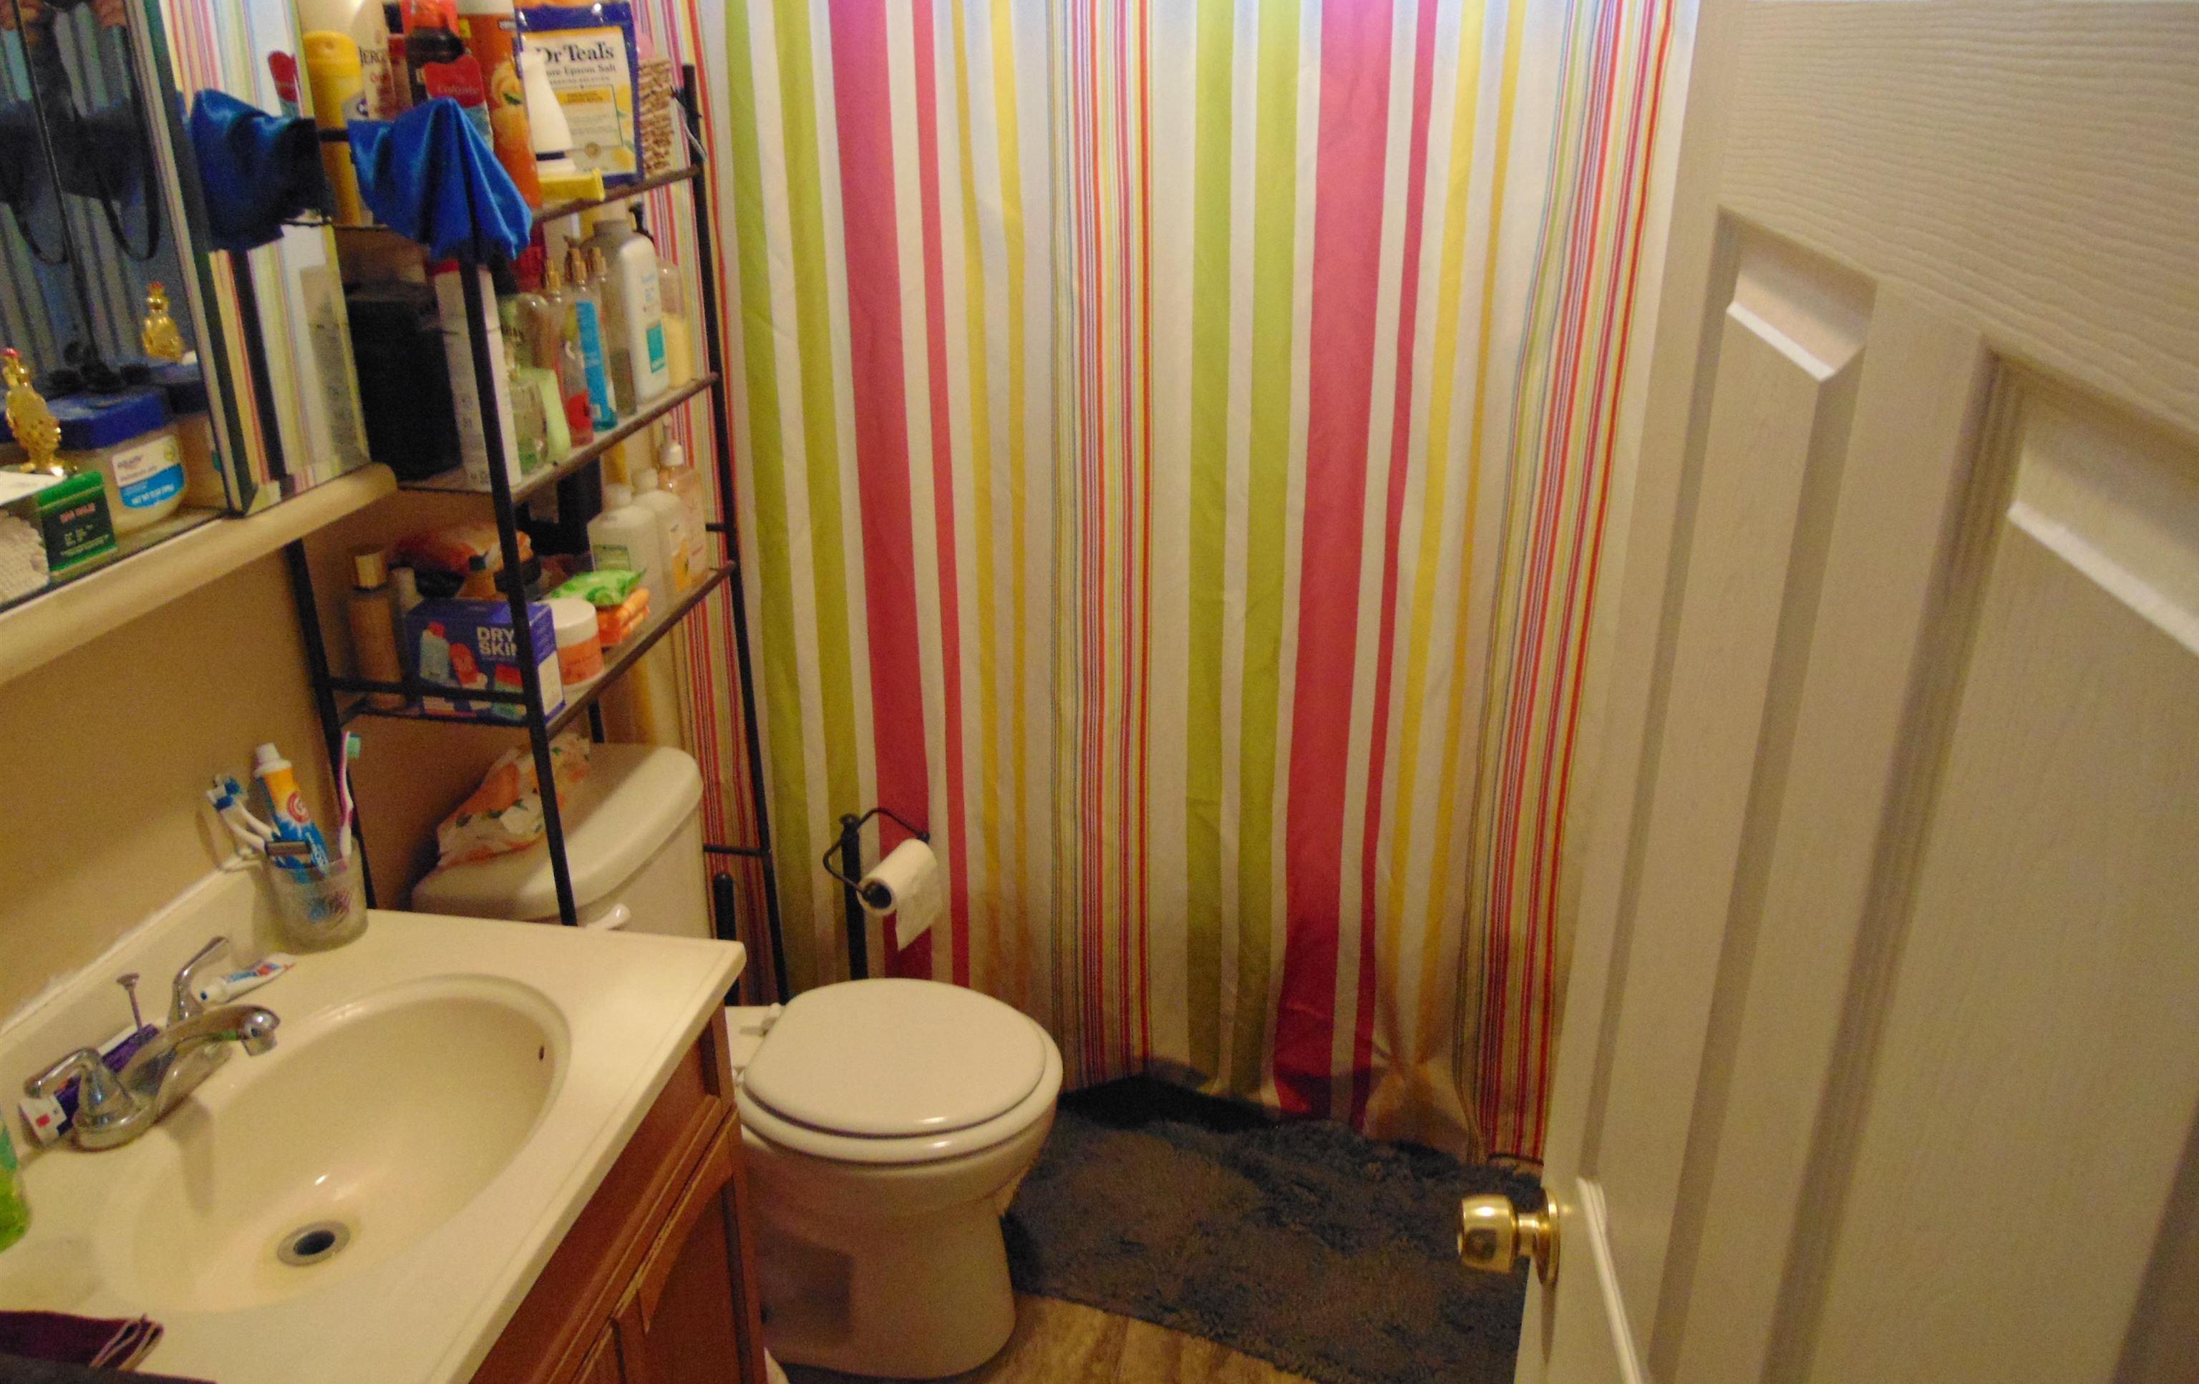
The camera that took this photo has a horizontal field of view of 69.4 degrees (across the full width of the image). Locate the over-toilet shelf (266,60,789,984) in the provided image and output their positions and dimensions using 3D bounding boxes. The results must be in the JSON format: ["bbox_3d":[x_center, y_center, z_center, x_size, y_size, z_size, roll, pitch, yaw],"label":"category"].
[{"bbox_3d":[-0.642,0.094,1.968,0.251,1.605,0.581,3,24,8],"label":"over-toilet shelf"}]

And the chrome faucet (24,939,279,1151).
[{"bbox_3d":[-0.769,0.307,1.358,0.158,0.103,0.212,3,24,8],"label":"chrome faucet"}]

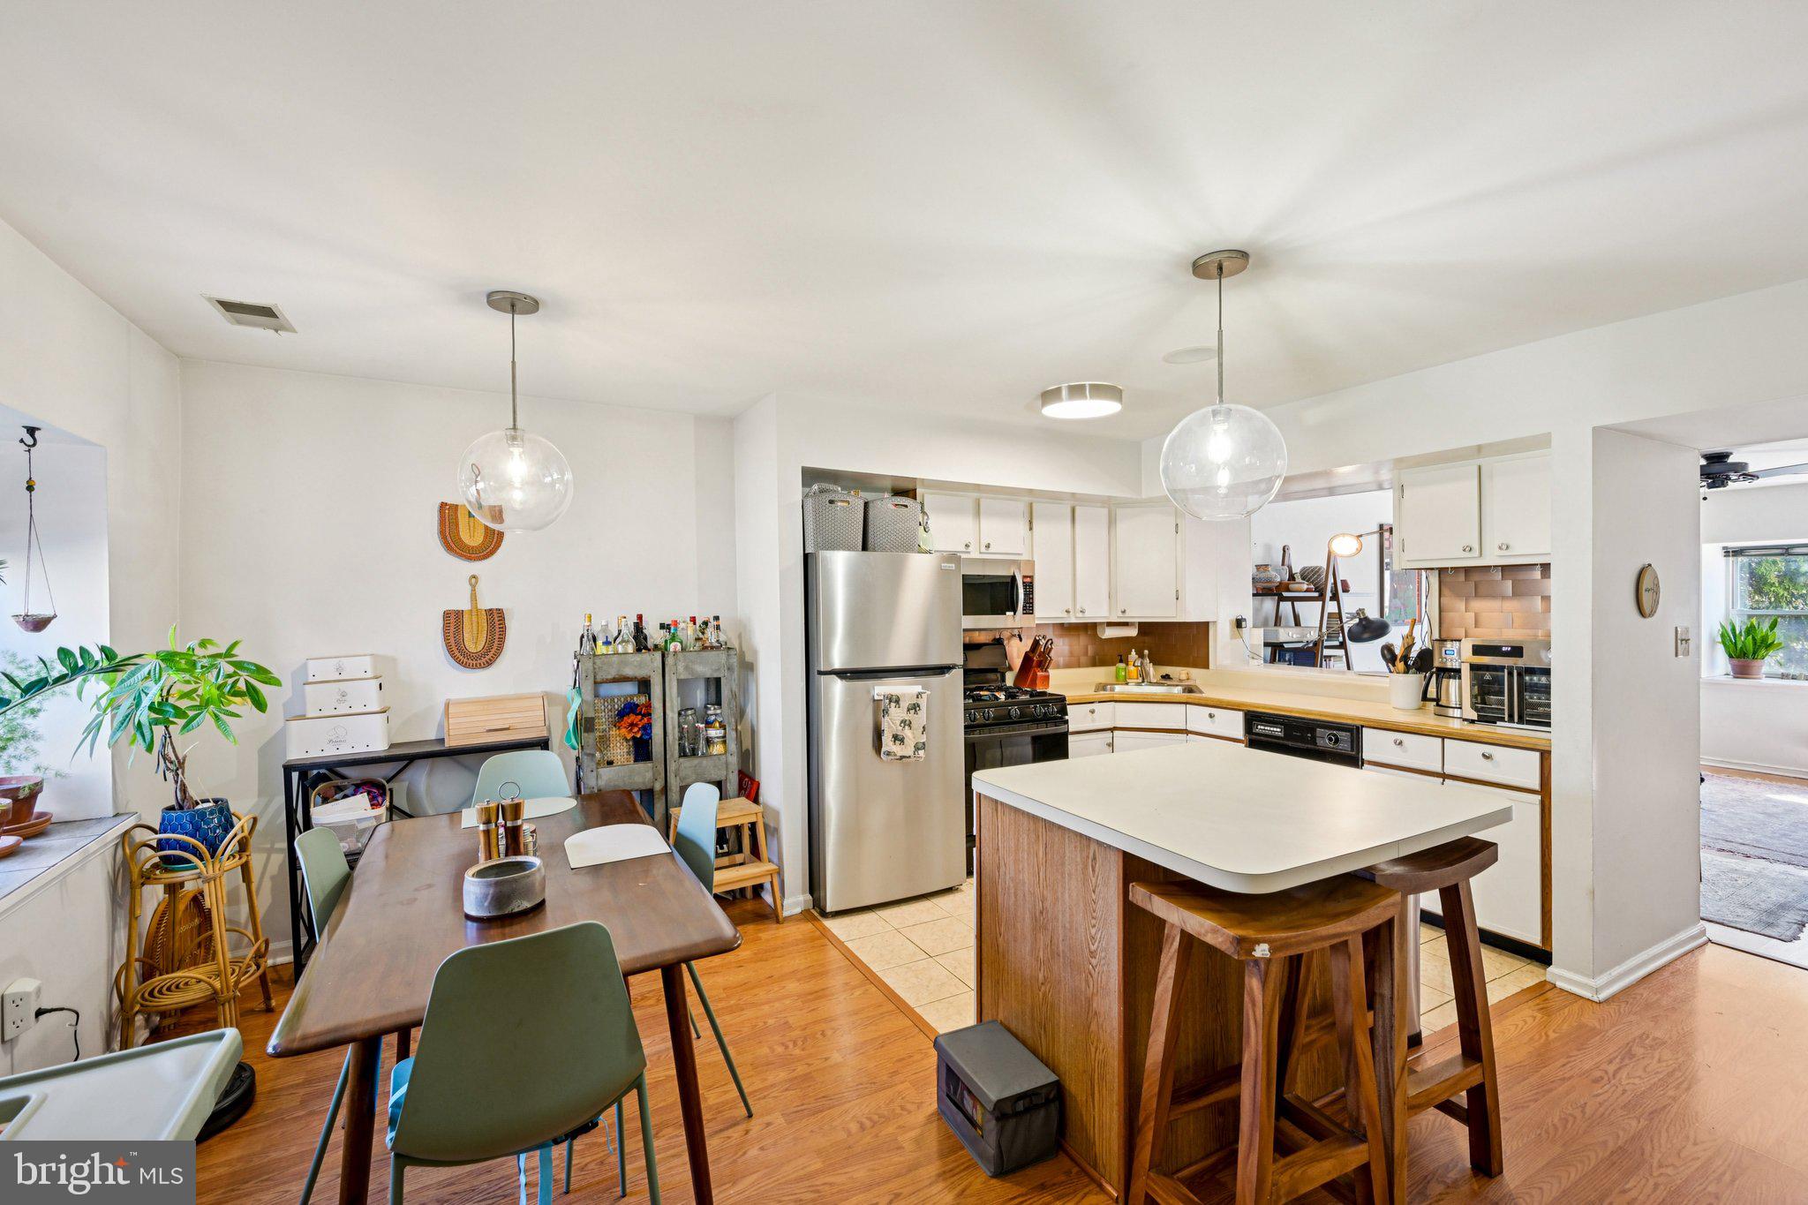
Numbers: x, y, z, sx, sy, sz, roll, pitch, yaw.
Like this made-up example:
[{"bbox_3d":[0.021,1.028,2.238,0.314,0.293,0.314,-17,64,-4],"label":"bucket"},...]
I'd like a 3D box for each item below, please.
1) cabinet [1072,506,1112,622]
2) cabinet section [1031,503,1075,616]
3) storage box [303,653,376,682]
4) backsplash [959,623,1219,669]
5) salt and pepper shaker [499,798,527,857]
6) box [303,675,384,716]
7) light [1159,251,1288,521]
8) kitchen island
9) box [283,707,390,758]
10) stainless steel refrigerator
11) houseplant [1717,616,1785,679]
[{"bbox_3d":[1.120,-0.245,4.898,0.310,0.730,0.310,-1,0,-28],"label":"cabinet"},{"bbox_3d":[0.851,-0.251,4.731,0.322,0.715,0.312,0,0,-29],"label":"cabinet section"},{"bbox_3d":[-2.260,0.263,3.049,0.207,0.095,0.140,-1,0,-28],"label":"storage box"},{"bbox_3d":[1.114,0.284,4.812,1.750,0.310,0.540,0,0,-28],"label":"backsplash"},{"bbox_3d":[-1.030,0.611,1.977,0.060,0.205,0.060,0,0,-28],"label":"salt and pepper shaker"},{"bbox_3d":[-2.285,0.382,3.094,0.250,0.140,0.170,0,0,-28],"label":"box"},{"bbox_3d":[0.908,-0.610,2.149,0.336,0.720,0.336,-1,0,-28],"label":"light"},{"bbox_3d":[0.917,0.993,2.190,1.100,0.915,1.050,0,0,-26],"label":"kitchen island"},{"bbox_3d":[-2.257,0.521,3.027,0.325,0.157,0.195,-1,0,-28],"label":"box"},{"bbox_3d":[-0.209,0.603,3.984,0.770,1.680,0.740,-1,0,-28],"label":"stainless steel refrigerator"},{"bbox_3d":[7.082,0.378,6.300,0.380,0.520,0.380,-1,0,-28],"label":"houseplant"}]

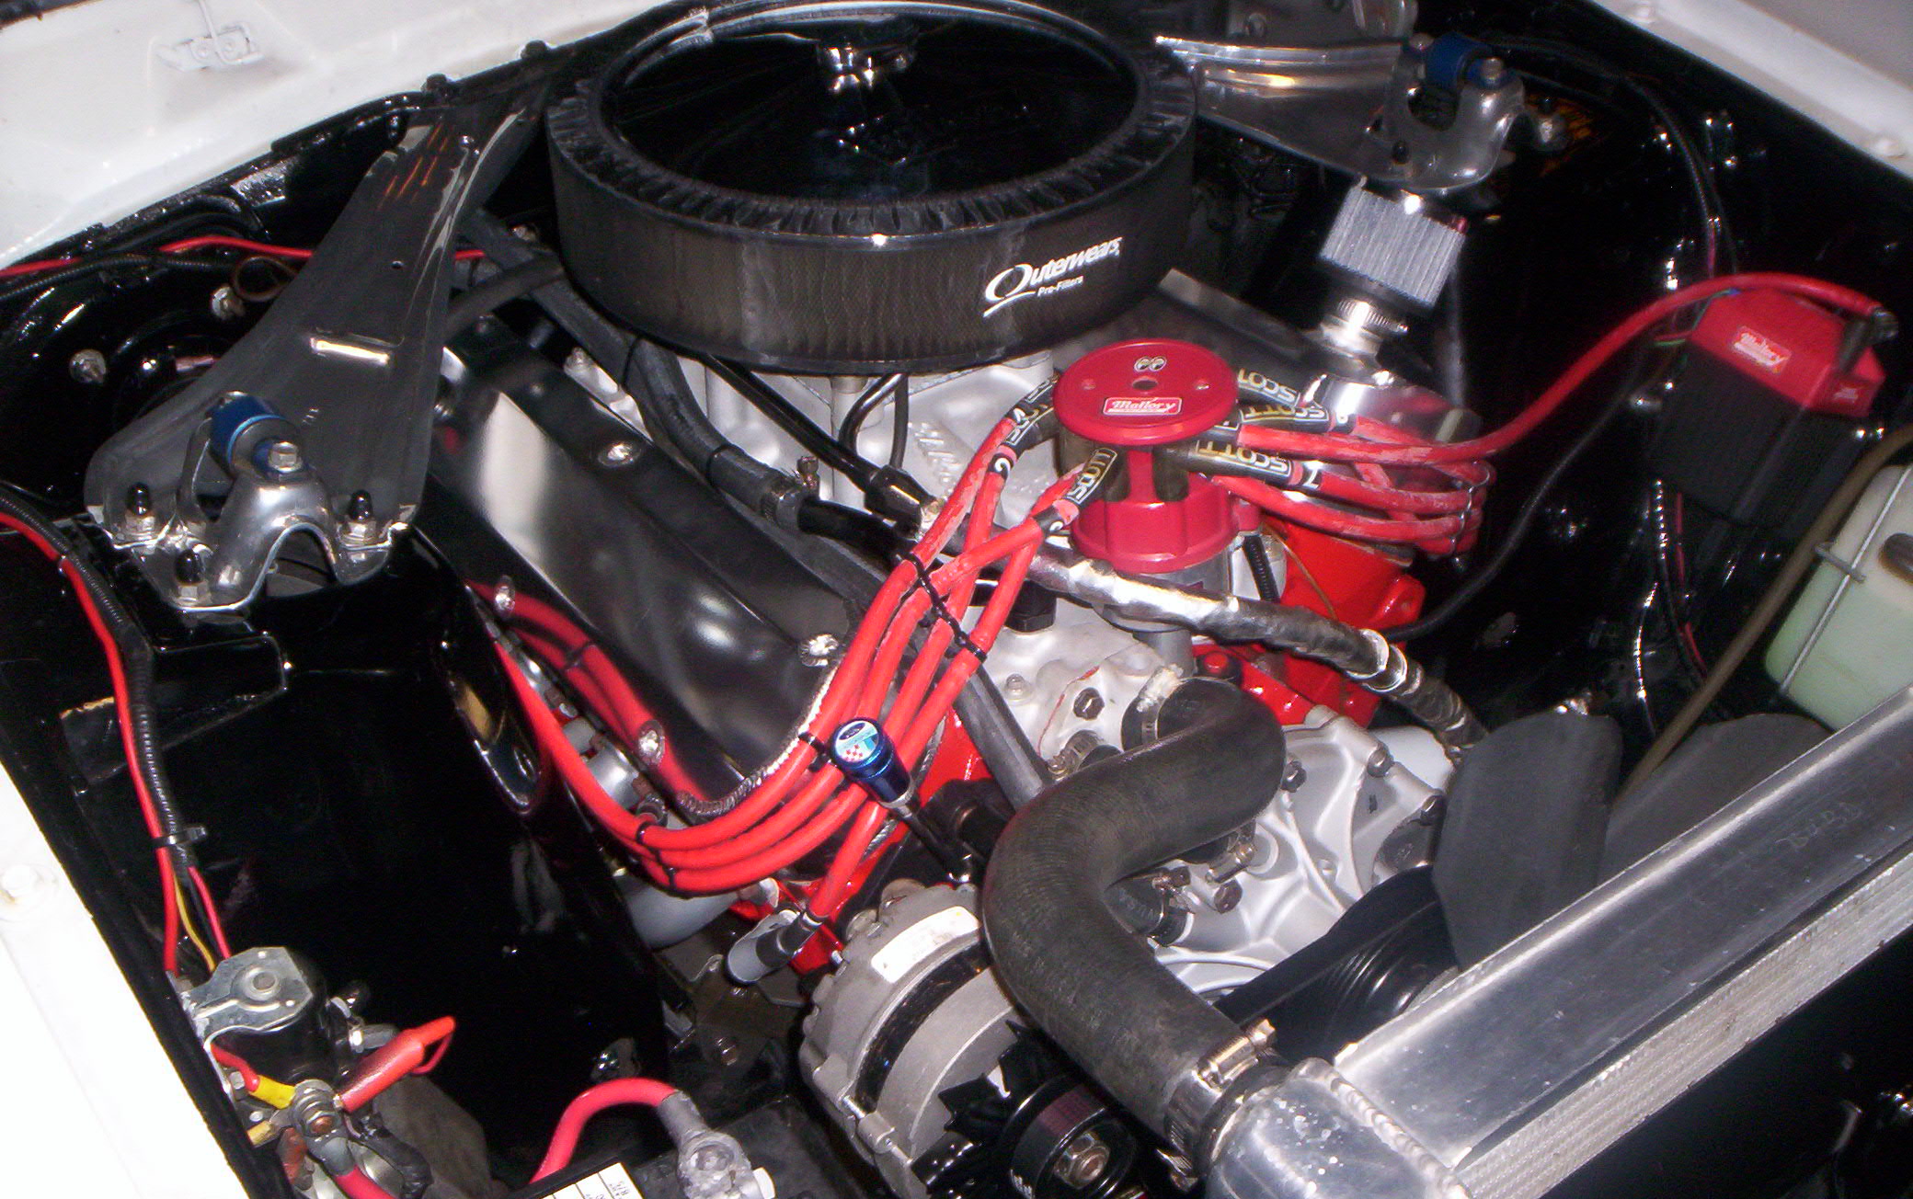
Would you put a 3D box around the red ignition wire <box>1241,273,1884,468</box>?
[{"bbox_3d":[0.341,-0.128,1.098,0.445,0.085,0.090,-25,43,-27],"label":"red ignition wire"}]

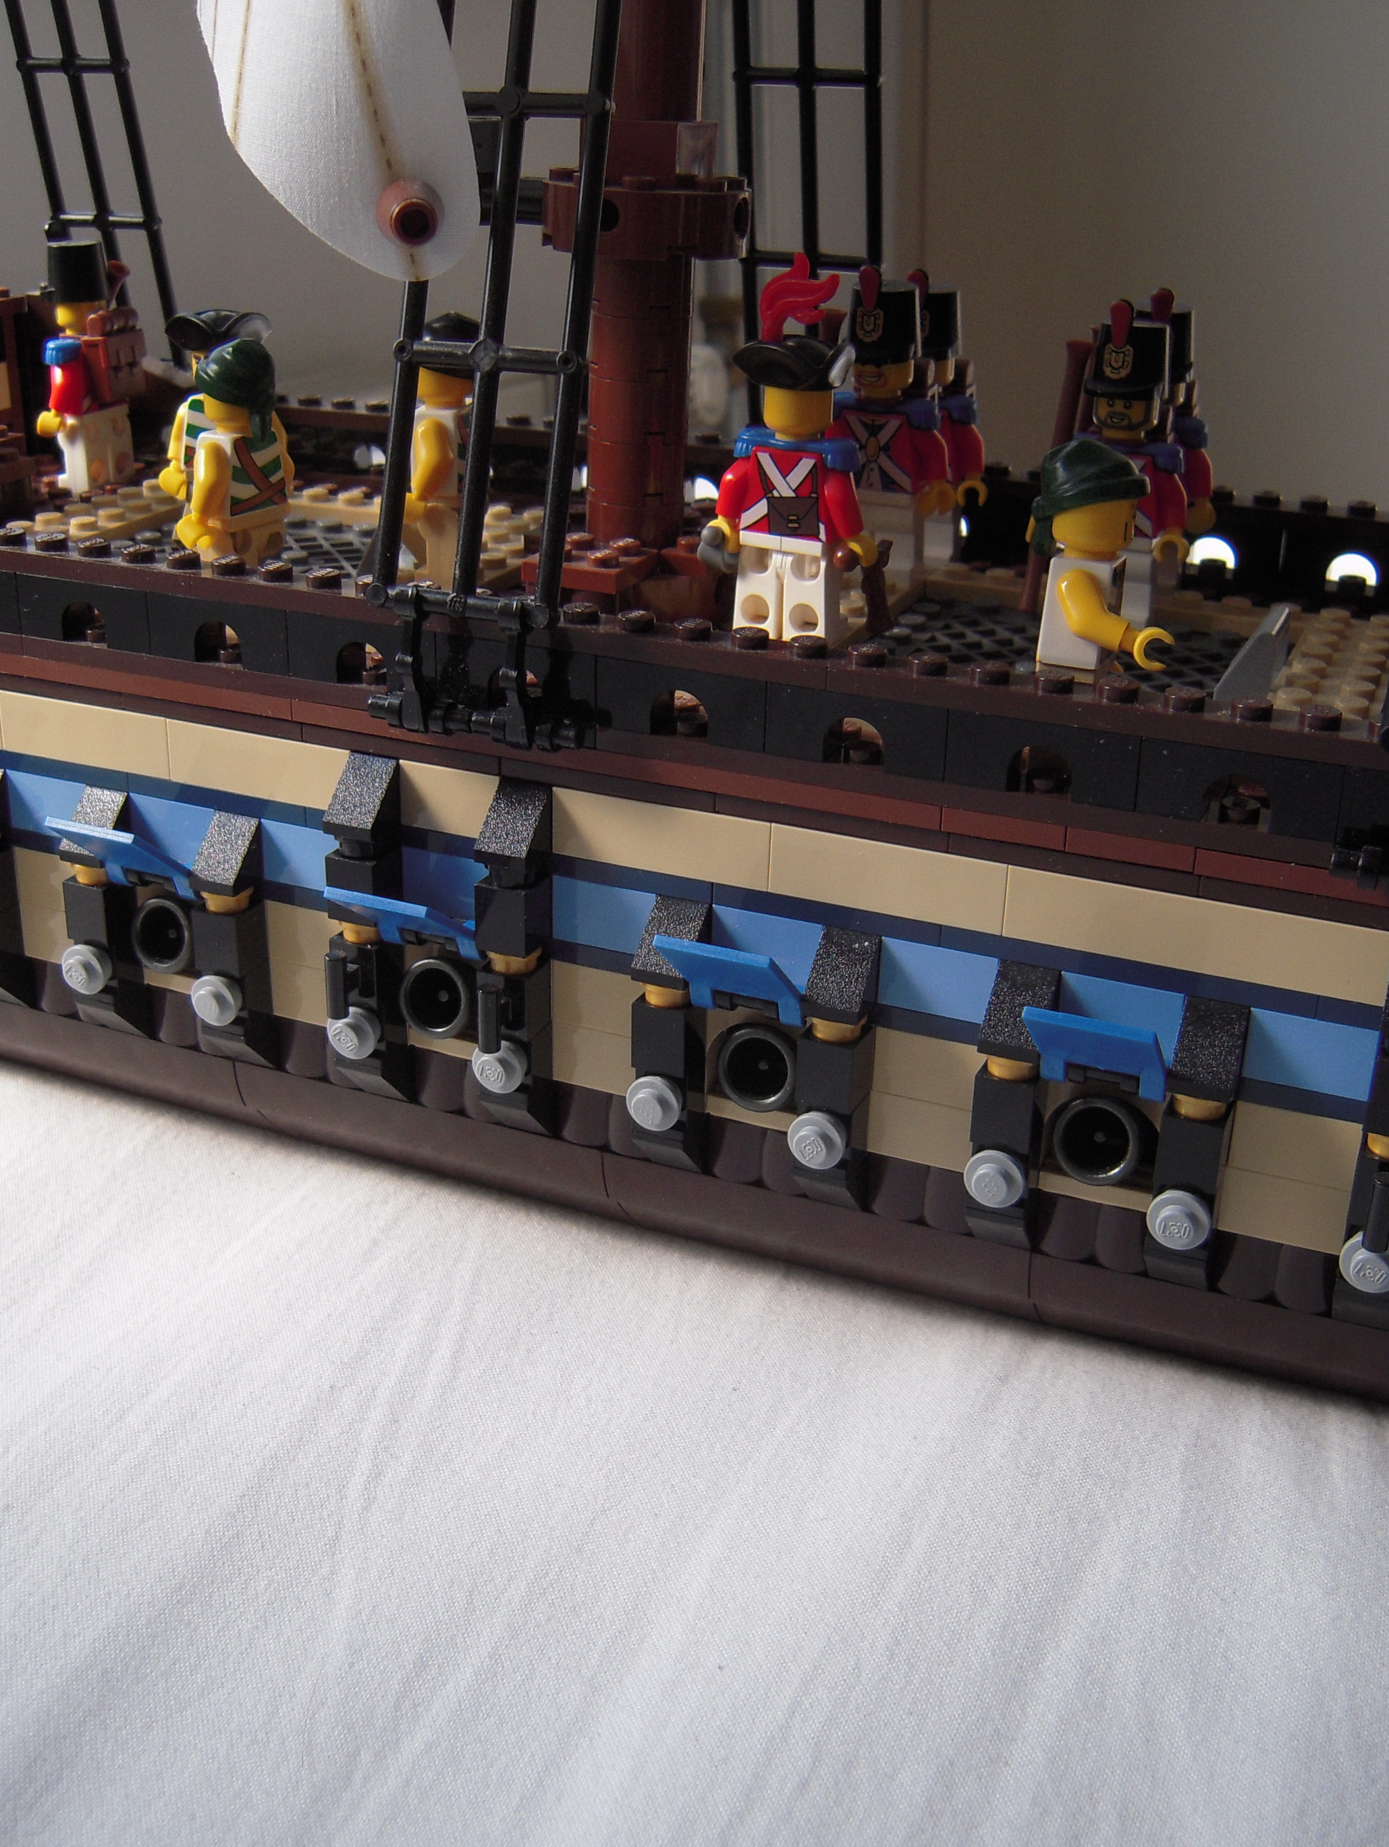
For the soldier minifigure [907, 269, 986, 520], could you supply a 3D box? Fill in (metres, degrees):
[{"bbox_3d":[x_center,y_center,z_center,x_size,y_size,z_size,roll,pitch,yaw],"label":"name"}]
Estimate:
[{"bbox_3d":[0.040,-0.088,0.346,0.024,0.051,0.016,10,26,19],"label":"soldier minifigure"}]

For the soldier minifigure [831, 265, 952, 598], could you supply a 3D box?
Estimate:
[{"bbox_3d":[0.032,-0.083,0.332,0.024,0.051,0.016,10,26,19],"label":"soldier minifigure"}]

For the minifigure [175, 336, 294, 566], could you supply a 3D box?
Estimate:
[{"bbox_3d":[-0.072,-0.072,0.318,0.015,0.042,0.024,11,26,20],"label":"minifigure"}]

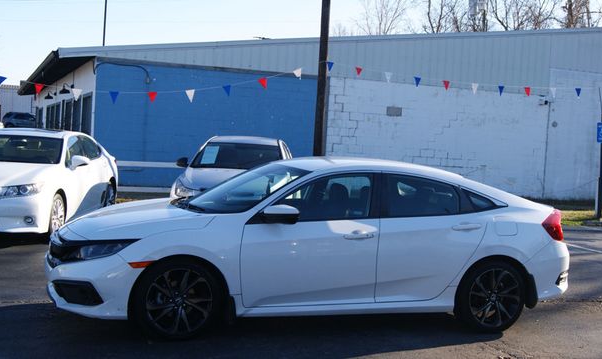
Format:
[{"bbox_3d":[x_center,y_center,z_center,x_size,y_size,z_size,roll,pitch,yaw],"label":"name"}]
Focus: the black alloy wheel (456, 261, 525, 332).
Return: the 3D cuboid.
[{"bbox_3d":[1.648,1.008,6.686,0.640,0.640,0.225,2,3,-17],"label":"black alloy wheel"}]

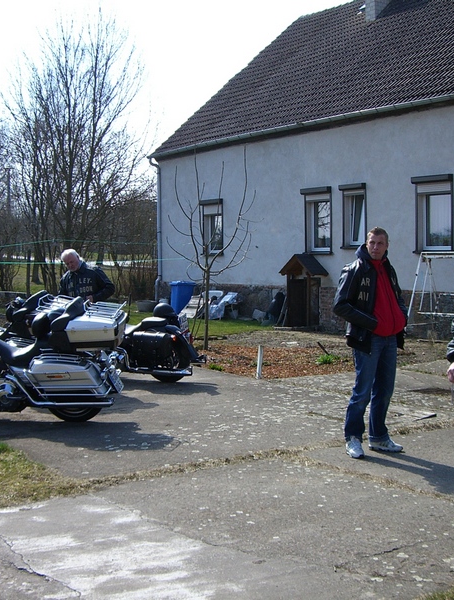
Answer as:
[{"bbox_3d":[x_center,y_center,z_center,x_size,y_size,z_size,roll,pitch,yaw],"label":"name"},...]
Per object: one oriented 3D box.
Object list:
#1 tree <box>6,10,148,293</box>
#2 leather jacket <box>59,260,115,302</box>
[{"bbox_3d":[-5.411,-5.098,31.807,5.000,9.700,5.000,0,3,0],"label":"tree"},{"bbox_3d":[-1.668,-0.090,10.506,0.620,0.700,0.400,1,3,18],"label":"leather jacket"}]

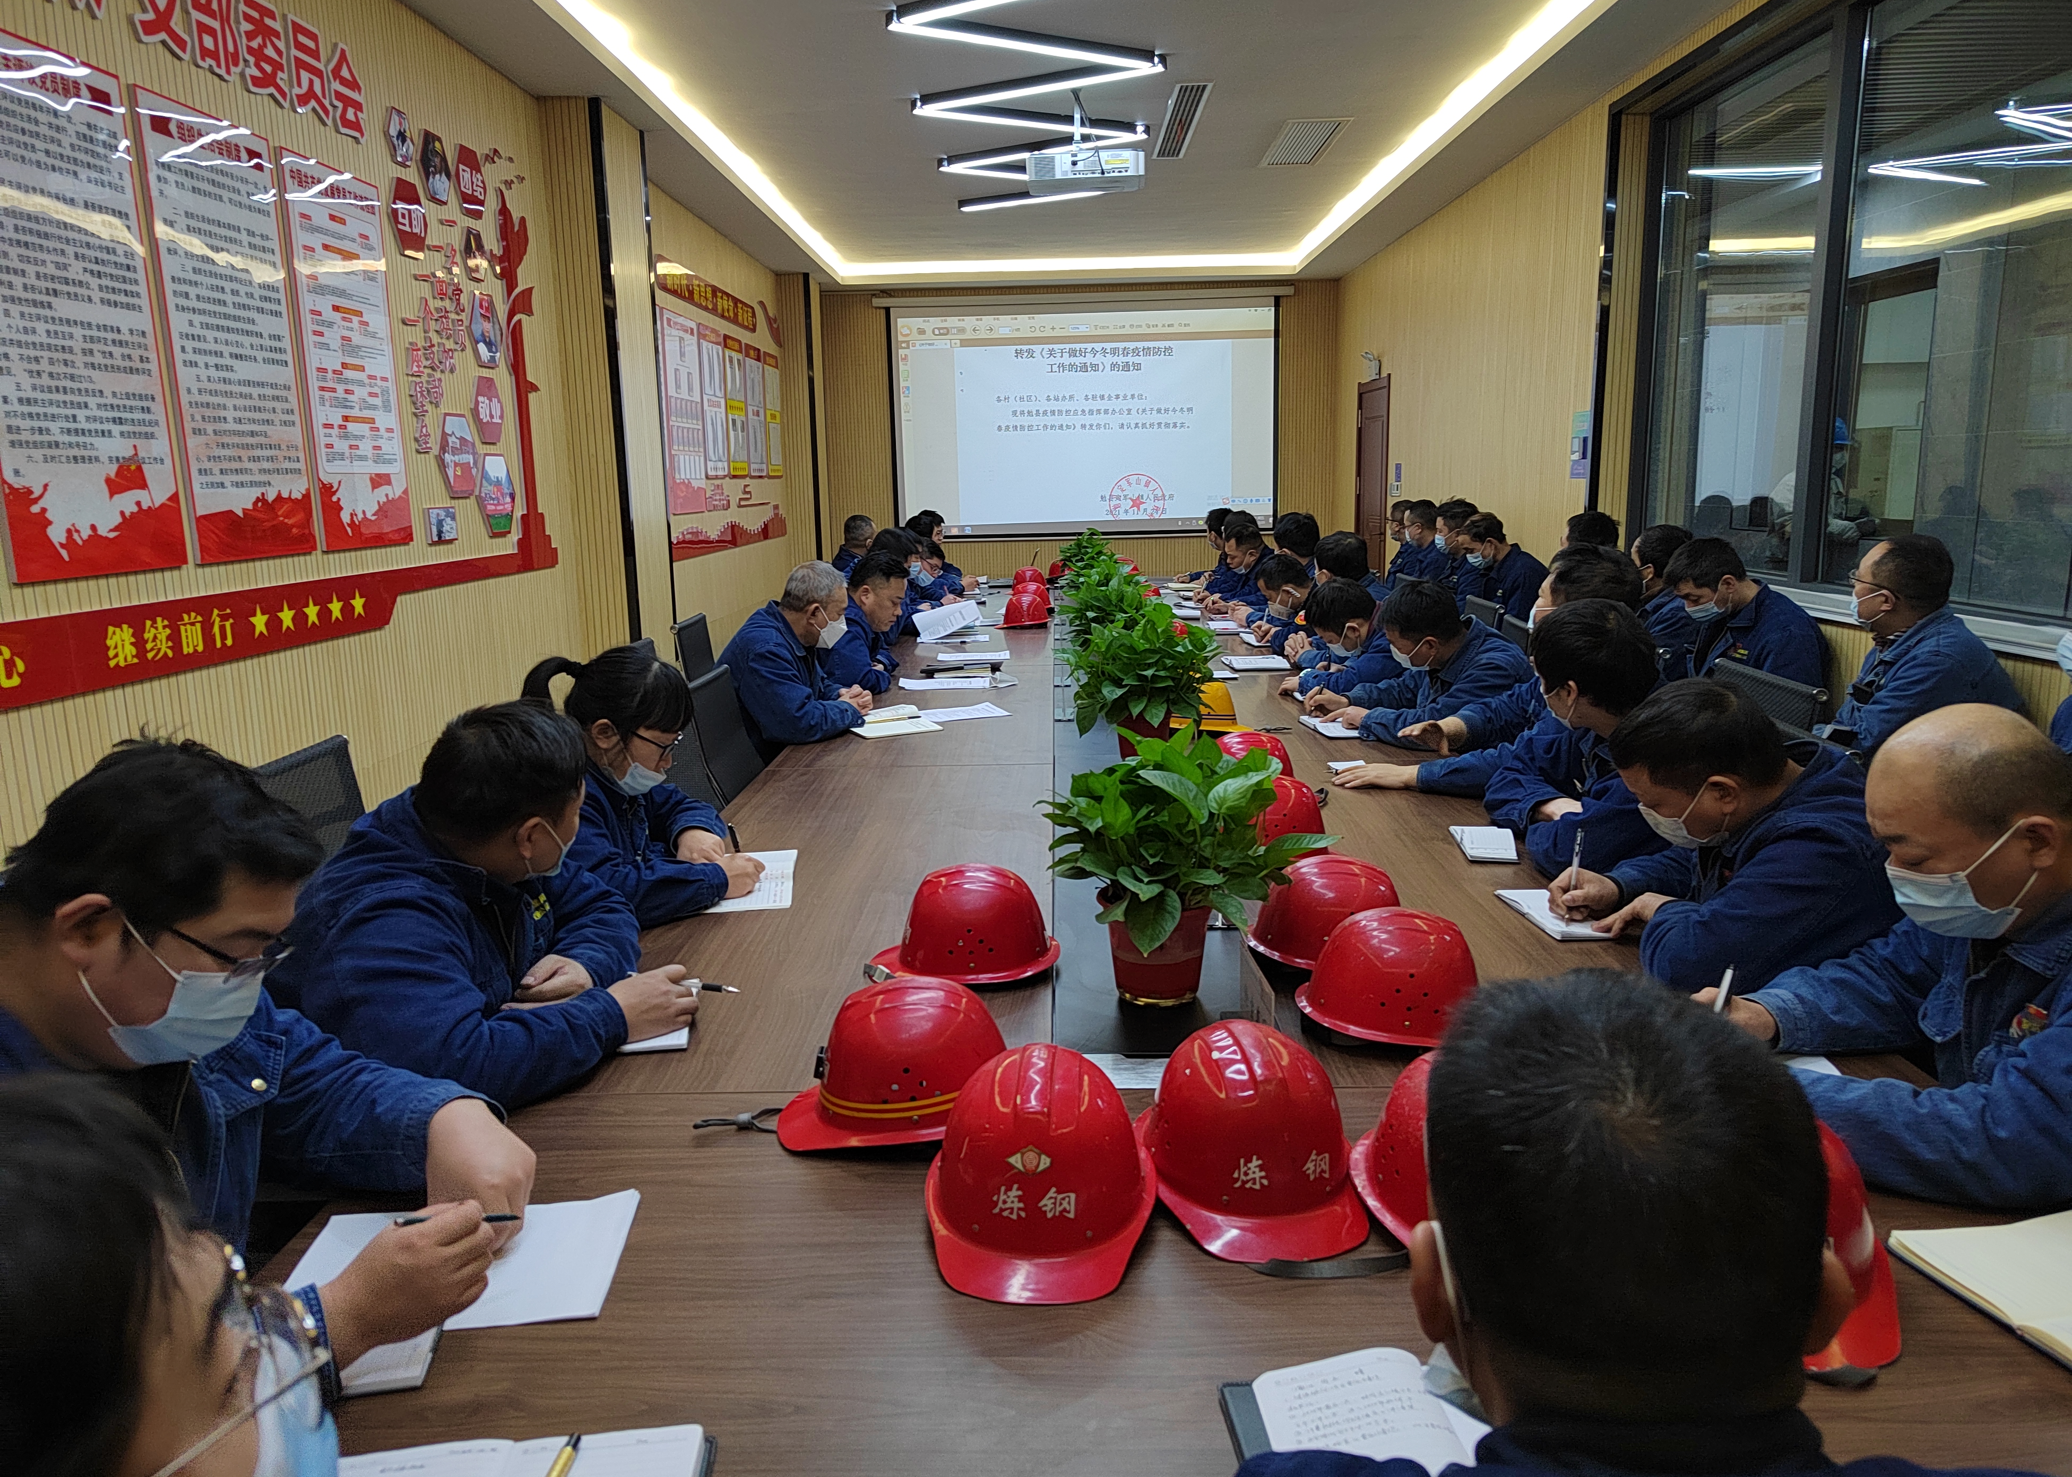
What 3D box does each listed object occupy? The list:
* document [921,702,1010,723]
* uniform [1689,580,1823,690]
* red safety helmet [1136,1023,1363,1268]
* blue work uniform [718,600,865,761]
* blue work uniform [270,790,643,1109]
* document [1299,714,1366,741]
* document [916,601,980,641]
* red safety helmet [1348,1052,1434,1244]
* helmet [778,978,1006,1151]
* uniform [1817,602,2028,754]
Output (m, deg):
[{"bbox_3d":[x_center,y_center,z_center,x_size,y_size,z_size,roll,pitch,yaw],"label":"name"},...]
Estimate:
[{"bbox_3d":[-0.246,-0.076,4.137,0.297,0.010,0.210,-6,12,-22],"label":"document"},{"bbox_3d":[2.077,-0.178,4.097,0.460,0.580,0.500,0,11,4],"label":"uniform"},{"bbox_3d":[0.210,0.368,1.353,0.222,0.160,0.285,-3,11,-11],"label":"red safety helmet"},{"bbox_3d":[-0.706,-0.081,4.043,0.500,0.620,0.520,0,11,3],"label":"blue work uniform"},{"bbox_3d":[-0.752,0.331,1.843,0.560,0.560,0.560,-1,11,1],"label":"blue work uniform"},{"bbox_3d":[0.887,-0.036,3.893,0.190,0.020,0.280,-1,11,1],"label":"document"},{"bbox_3d":[-0.395,-0.540,6.224,0.290,0.020,0.210,-18,35,-6],"label":"document"},{"bbox_3d":[0.403,0.367,1.268,0.215,0.155,0.275,-4,11,-17],"label":"red safety helmet"},{"bbox_3d":[-0.154,0.349,1.537,0.275,0.155,0.225,-2,11,-4],"label":"helmet"},{"bbox_3d":[2.068,-0.012,3.284,0.500,0.600,0.500,3,11,20],"label":"uniform"}]

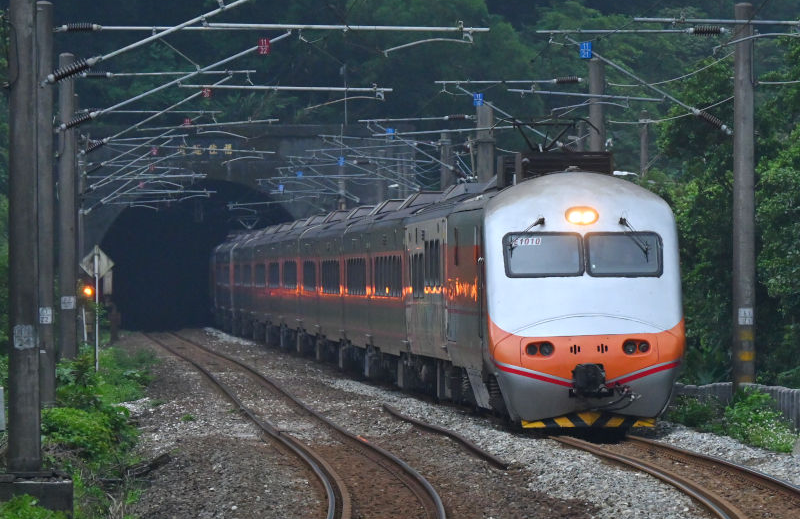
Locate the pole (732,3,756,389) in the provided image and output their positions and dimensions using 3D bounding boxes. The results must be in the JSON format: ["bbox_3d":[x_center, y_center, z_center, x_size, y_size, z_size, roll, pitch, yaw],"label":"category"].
[{"bbox_3d":[5.588,-0.792,97.300,0.355,6.720,0.355,0,0,0],"label":"pole"}]

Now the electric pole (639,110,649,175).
[{"bbox_3d":[8.061,-1.066,198.000,0.270,7.800,0.270,0,0,0],"label":"electric pole"}]

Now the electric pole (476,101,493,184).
[{"bbox_3d":[2.302,-0.842,161.500,0.470,6.720,0.470,0,0,0],"label":"electric pole"}]

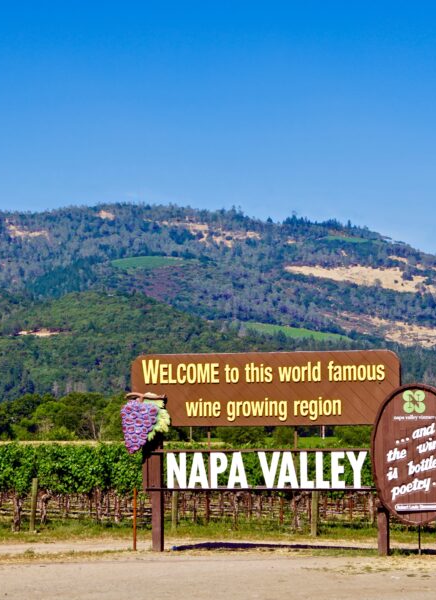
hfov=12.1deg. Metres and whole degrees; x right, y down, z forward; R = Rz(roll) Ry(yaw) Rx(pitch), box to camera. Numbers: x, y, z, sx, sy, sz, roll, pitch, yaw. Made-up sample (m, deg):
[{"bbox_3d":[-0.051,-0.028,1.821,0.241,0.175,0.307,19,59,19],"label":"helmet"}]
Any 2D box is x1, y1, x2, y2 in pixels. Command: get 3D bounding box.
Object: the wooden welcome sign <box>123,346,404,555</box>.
[{"bbox_3d":[0.957,3.092,42.000,5.572,4.065,0.350,-1,-4,14],"label":"wooden welcome sign"}]

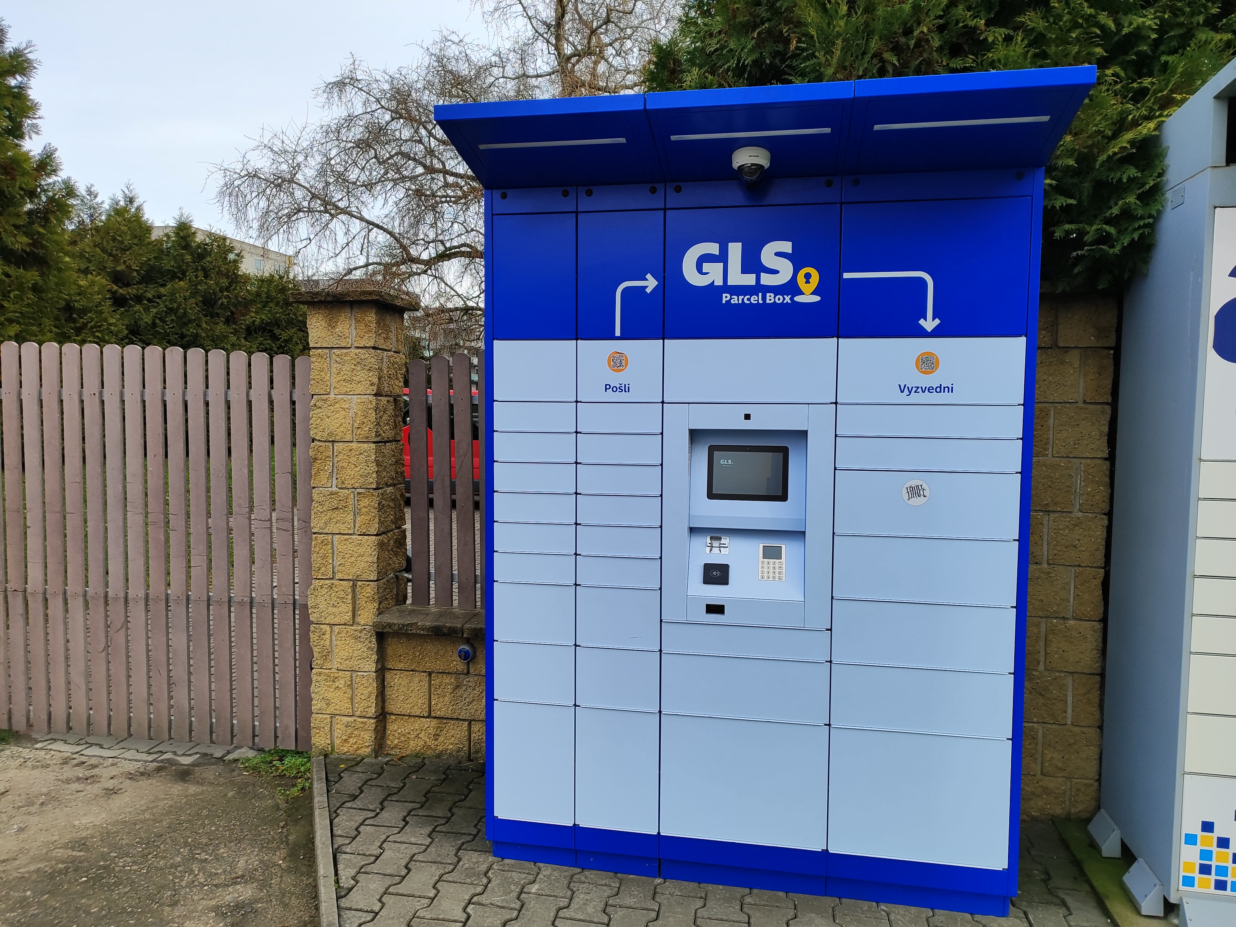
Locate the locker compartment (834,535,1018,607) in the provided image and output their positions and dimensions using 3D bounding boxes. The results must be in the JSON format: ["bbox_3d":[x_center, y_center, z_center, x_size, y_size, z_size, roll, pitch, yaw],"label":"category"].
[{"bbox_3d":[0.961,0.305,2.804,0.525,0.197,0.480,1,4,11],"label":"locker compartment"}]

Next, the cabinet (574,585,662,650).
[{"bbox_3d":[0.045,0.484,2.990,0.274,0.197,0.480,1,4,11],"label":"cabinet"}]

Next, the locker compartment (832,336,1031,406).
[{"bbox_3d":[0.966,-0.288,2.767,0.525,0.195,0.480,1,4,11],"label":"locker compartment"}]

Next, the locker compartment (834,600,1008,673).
[{"bbox_3d":[0.966,0.507,2.833,0.524,0.194,0.480,1,4,11],"label":"locker compartment"}]

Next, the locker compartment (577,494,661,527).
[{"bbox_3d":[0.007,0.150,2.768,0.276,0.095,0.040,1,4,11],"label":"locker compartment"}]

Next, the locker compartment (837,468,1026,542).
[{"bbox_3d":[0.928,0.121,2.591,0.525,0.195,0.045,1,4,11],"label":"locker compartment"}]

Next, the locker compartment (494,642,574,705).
[{"bbox_3d":[-0.231,0.682,3.075,0.273,0.195,0.480,1,4,11],"label":"locker compartment"}]

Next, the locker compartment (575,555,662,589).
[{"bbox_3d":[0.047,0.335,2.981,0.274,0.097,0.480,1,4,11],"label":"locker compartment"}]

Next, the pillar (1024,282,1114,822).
[{"bbox_3d":[1.658,0.356,3.328,0.310,1.973,0.300,1,4,11],"label":"pillar"}]

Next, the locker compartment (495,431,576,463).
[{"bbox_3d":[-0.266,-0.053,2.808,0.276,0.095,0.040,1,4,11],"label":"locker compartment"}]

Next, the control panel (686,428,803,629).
[{"bbox_3d":[0.413,0.194,2.737,0.364,0.609,0.130,1,4,11],"label":"control panel"}]

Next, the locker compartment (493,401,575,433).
[{"bbox_3d":[-0.225,-0.165,3.022,0.273,0.093,0.480,1,4,11],"label":"locker compartment"}]

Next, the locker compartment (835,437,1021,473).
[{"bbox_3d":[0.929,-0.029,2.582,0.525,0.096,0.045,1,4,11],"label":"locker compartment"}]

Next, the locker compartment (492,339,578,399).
[{"bbox_3d":[-0.224,-0.313,3.013,0.273,0.193,0.480,1,4,11],"label":"locker compartment"}]

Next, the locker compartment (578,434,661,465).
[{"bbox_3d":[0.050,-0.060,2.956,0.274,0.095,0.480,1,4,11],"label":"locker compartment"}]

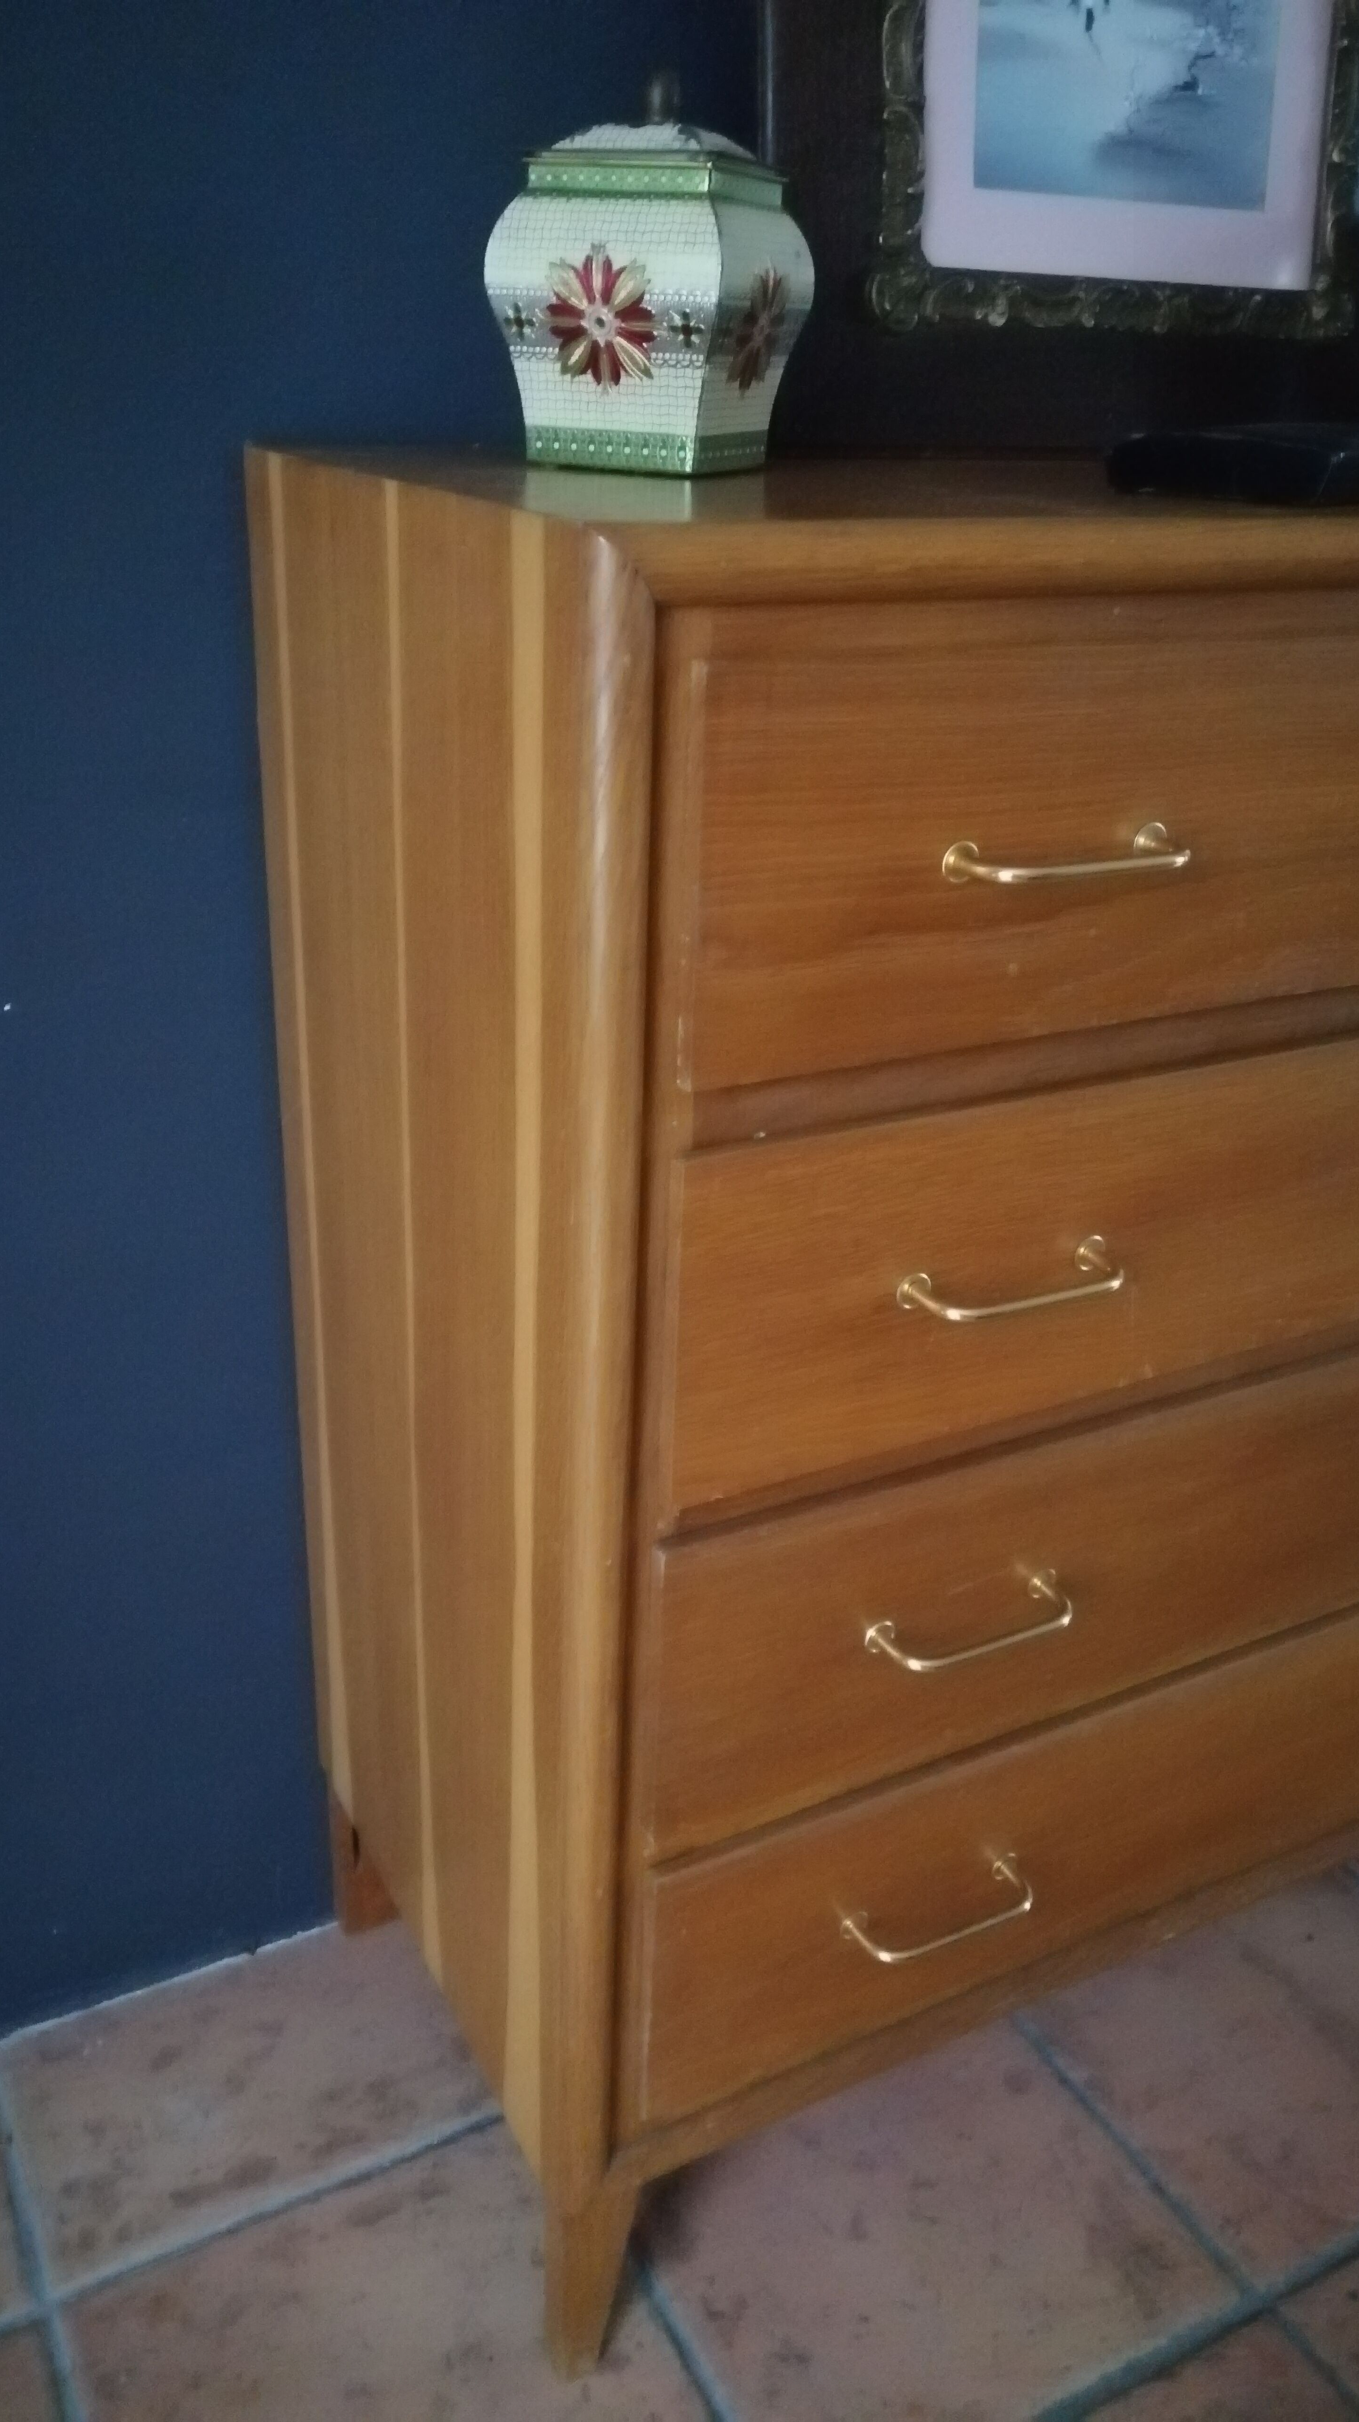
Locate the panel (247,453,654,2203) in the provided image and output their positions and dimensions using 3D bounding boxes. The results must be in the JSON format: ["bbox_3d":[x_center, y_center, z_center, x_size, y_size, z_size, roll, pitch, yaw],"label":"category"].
[{"bbox_3d":[-0.125,0.072,0.981,0.034,0.844,0.389,-11,28,-27],"label":"panel"}]

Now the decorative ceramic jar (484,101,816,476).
[{"bbox_3d":[-0.012,-0.470,0.951,0.125,0.176,0.125,12,26,20],"label":"decorative ceramic jar"}]

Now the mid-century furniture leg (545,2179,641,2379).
[{"bbox_3d":[-0.051,0.589,1.055,0.047,0.152,0.033,-11,28,-27],"label":"mid-century furniture leg"}]

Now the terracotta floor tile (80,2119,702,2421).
[{"bbox_3d":[-0.152,0.677,1.050,0.308,0.012,0.307,-11,27,-26],"label":"terracotta floor tile"}]

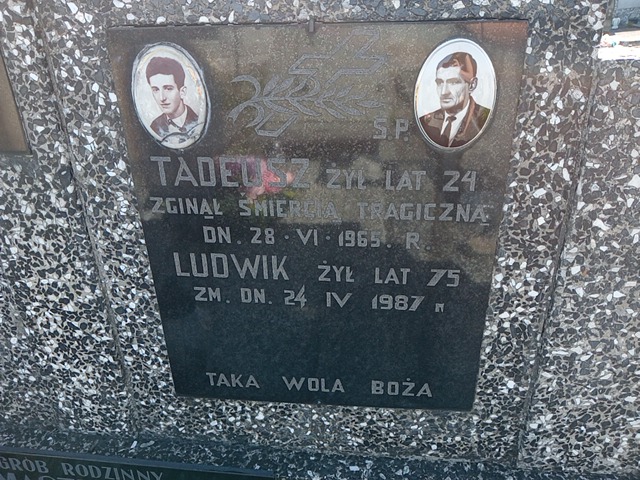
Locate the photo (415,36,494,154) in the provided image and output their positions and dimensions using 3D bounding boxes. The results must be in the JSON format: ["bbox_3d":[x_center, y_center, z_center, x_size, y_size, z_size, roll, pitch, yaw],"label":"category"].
[{"bbox_3d":[0.150,-0.157,0.569,0.089,0.120,0.012,1,26,5],"label":"photo"}]

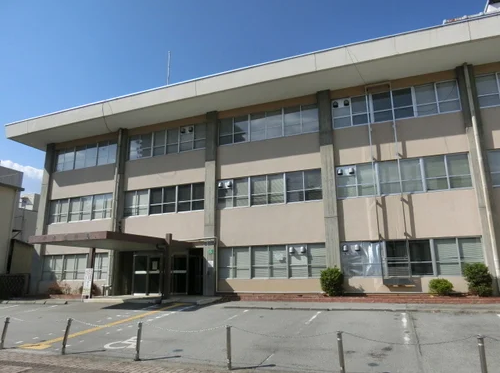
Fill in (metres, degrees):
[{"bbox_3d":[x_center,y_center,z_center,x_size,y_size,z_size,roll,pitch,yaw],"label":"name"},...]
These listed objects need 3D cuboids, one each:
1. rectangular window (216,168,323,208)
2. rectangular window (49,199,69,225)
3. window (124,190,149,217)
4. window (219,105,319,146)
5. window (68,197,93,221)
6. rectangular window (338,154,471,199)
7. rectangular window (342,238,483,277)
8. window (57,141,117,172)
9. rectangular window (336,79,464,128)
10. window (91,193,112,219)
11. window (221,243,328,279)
[{"bbox_3d":[0.884,0.151,18.064,5.451,1.526,0.150,-6,-15,21],"label":"rectangular window"},{"bbox_3d":[-12.064,1.574,22.849,1.612,1.510,0.130,-6,-15,21],"label":"rectangular window"},{"bbox_3d":[-6.473,0.982,20.709,1.754,1.510,0.130,-6,-15,21],"label":"window"},{"bbox_3d":[0.877,-3.102,18.676,5.389,1.451,0.130,-6,-15,21],"label":"window"},{"bbox_3d":[-10.430,1.401,22.224,1.854,1.510,0.130,-6,-15,21],"label":"window"},{"bbox_3d":[6.558,-0.423,15.840,5.379,1.484,0.150,-6,-15,21],"label":"rectangular window"},{"bbox_3d":[6.588,2.963,14.916,5.389,1.476,0.130,-6,-15,21],"label":"rectangular window"},{"bbox_3d":[-10.524,-1.915,23.303,5.124,1.474,0.150,-6,-15,21],"label":"window"},{"bbox_3d":[6.546,-3.726,16.635,5.380,1.472,0.150,-6,-15,21],"label":"rectangular window"},{"bbox_3d":[-8.930,1.238,21.886,1.569,1.524,0.150,-6,-15,21],"label":"window"},{"bbox_3d":[0.967,3.559,17.067,5.389,1.476,0.130,-6,-15,21],"label":"window"}]

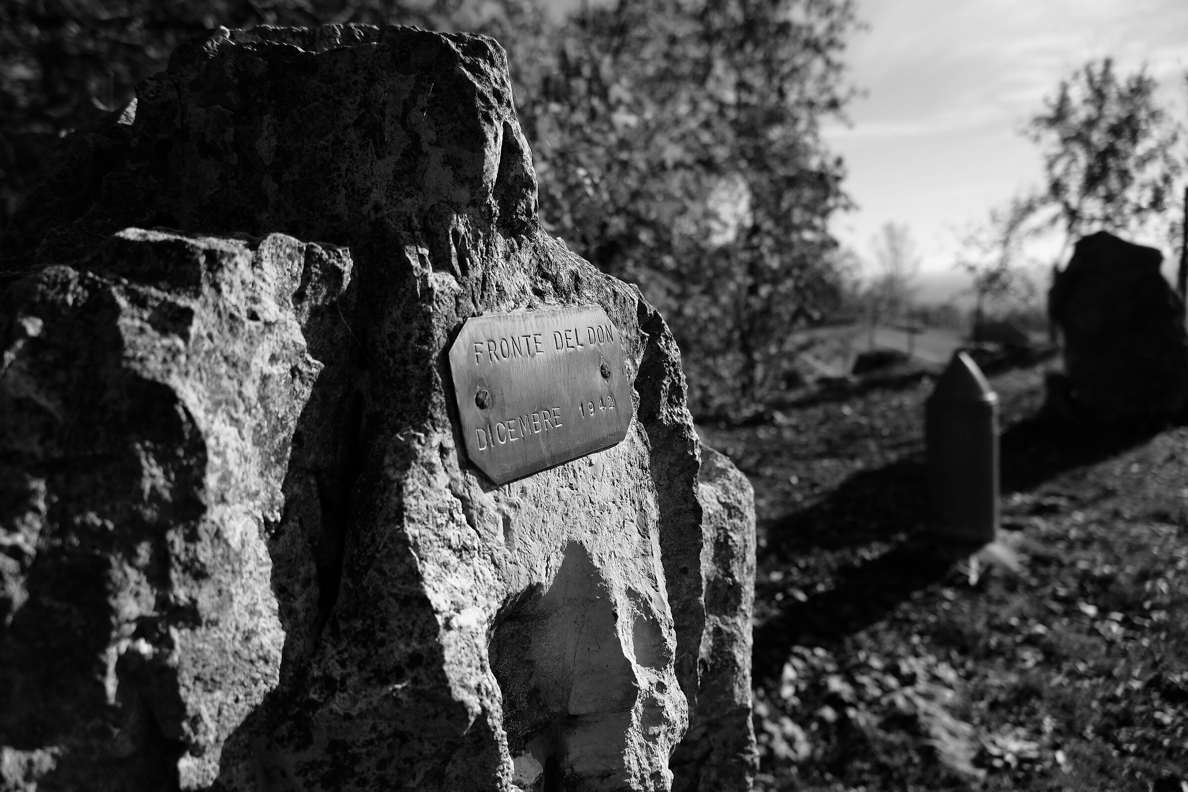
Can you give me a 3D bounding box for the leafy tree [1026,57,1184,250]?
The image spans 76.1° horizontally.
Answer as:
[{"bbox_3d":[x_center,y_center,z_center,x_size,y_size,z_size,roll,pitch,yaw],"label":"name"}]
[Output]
[{"bbox_3d":[7.685,-2.871,11.500,1.988,4.288,1.888,4,11,34],"label":"leafy tree"}]

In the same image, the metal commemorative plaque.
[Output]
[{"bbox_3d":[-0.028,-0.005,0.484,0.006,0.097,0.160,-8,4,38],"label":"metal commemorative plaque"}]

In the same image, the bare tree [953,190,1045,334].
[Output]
[{"bbox_3d":[7.977,-2.530,15.000,1.540,2.860,1.463,3,10,28],"label":"bare tree"}]

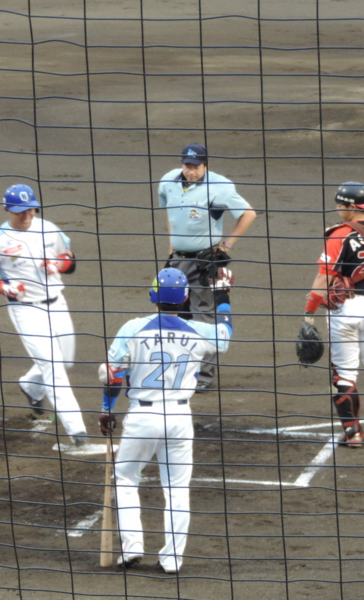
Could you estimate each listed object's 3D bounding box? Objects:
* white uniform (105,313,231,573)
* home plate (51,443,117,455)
[{"bbox_3d":[-0.080,0.770,24.377,0.700,1.460,0.450,0,9,-2],"label":"white uniform"},{"bbox_3d":[-0.647,0.982,27.997,0.440,0.030,0.440,2,9,10],"label":"home plate"}]

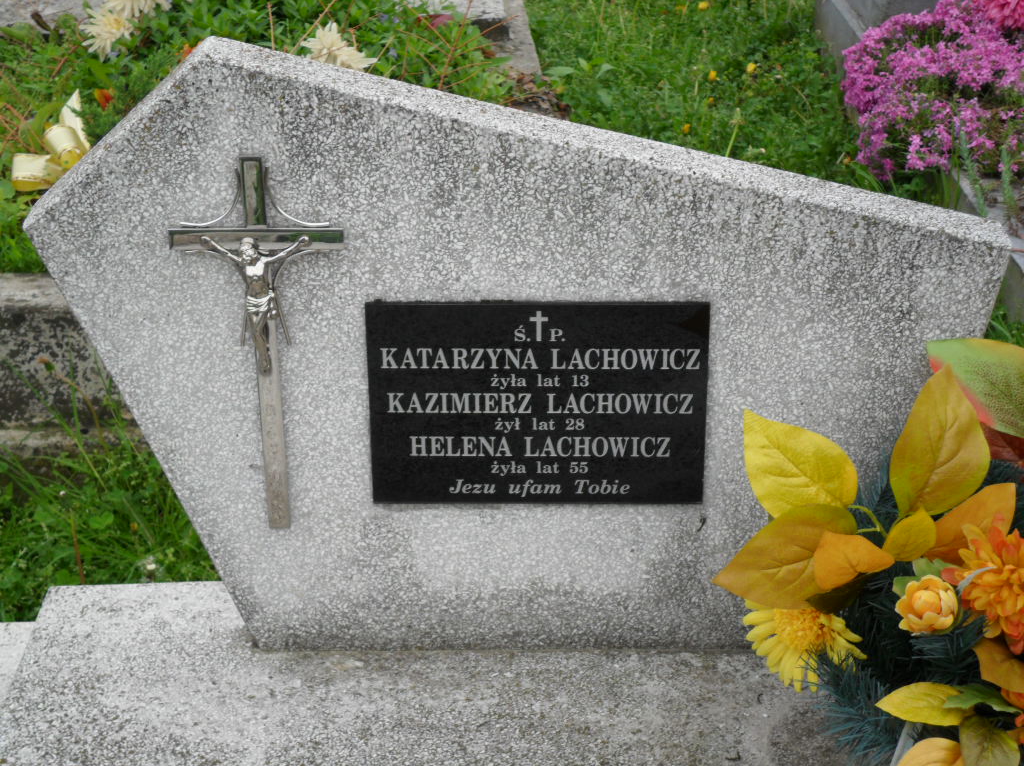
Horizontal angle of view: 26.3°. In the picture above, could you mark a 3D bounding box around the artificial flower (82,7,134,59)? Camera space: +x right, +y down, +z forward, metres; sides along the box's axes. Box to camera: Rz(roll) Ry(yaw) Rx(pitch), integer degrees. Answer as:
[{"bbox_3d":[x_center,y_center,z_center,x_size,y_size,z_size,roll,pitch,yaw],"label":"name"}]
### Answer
[{"bbox_3d":[-0.713,-0.618,3.870,0.092,0.068,0.090,0,27,0],"label":"artificial flower"}]

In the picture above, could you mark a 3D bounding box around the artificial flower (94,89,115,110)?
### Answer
[{"bbox_3d":[-0.652,-0.453,3.500,0.035,0.035,0.035,0,27,0],"label":"artificial flower"}]

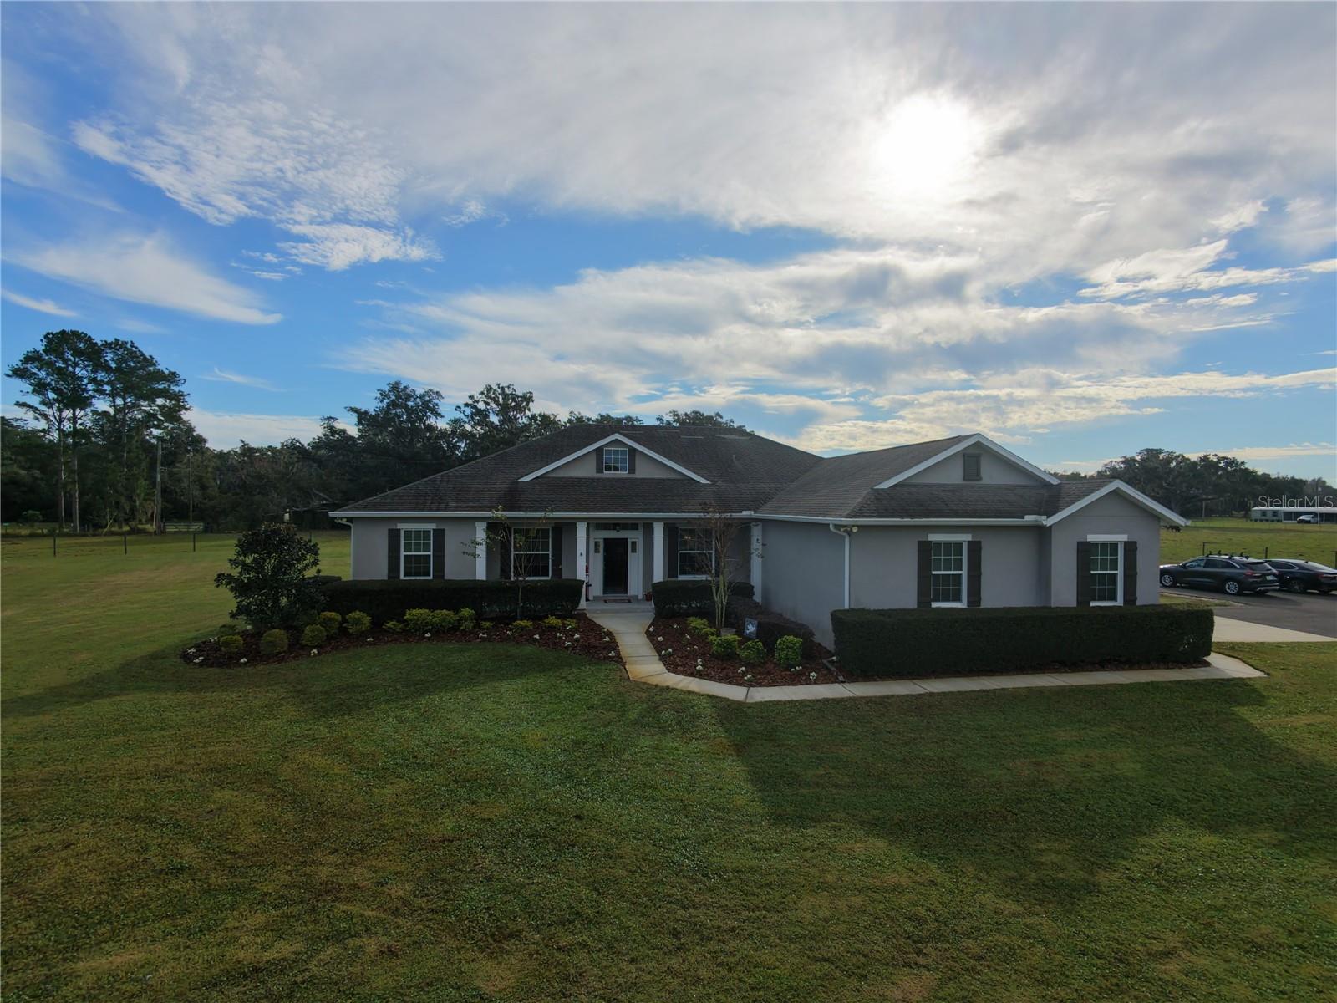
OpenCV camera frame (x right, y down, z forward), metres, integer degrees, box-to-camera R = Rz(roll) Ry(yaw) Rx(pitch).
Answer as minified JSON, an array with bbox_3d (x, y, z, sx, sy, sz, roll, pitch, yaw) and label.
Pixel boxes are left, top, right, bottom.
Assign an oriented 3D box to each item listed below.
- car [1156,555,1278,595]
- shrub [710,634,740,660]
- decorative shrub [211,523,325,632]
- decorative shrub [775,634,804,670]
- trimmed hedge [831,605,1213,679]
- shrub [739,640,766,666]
[{"bbox_3d":[24.883,3.271,28.387,1.880,1.590,4.650,1,0,-12],"label":"car"},{"bbox_3d":[1.345,3.401,14.540,0.700,0.520,0.650,1,0,0],"label":"shrub"},{"bbox_3d":[-11.536,2.093,17.872,2.750,2.930,2.700,1,0,-10],"label":"decorative shrub"},{"bbox_3d":[2.719,3.361,13.896,0.670,0.620,0.650,1,0,-10],"label":"decorative shrub"},{"bbox_3d":[8.407,3.167,14.475,9.250,1.190,1.150,1,0,-10],"label":"trimmed hedge"},{"bbox_3d":[1.932,3.431,14.169,0.620,0.480,0.600,1,0,-10],"label":"shrub"}]

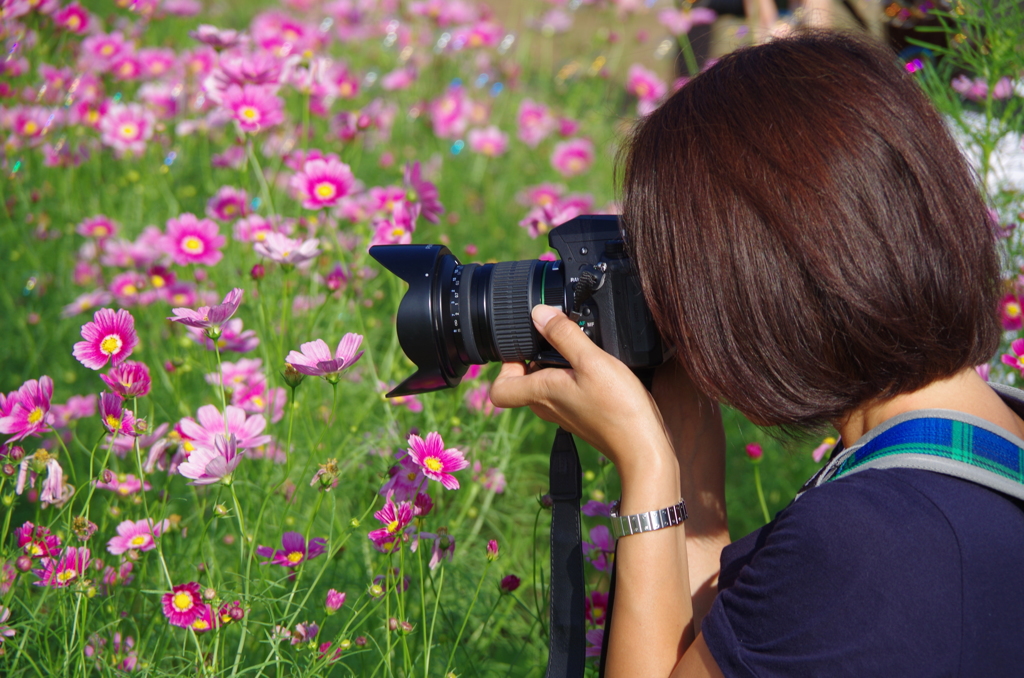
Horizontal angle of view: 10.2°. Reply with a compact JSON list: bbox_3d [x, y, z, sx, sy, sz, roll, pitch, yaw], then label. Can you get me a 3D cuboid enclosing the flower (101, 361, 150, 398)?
[{"bbox_3d":[-0.277,0.029,4.120,0.035,0.024,0.033,-6,21,0],"label":"flower"}]

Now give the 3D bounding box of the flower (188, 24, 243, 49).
[{"bbox_3d":[-0.309,-0.317,6.000,0.050,0.019,0.050,0,10,0],"label":"flower"}]

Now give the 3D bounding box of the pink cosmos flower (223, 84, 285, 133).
[{"bbox_3d":[-0.216,-0.193,4.800,0.052,0.050,0.020,-1,-36,-8],"label":"pink cosmos flower"}]

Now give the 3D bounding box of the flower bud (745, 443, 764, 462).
[{"bbox_3d":[0.182,0.085,4.300,0.013,0.015,0.013,0,6,0],"label":"flower bud"}]

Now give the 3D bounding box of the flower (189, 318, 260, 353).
[{"bbox_3d":[-0.218,-0.003,4.350,0.055,0.018,0.052,-3,34,-14],"label":"flower"}]

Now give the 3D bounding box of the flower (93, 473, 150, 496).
[{"bbox_3d":[-0.274,0.103,4.020,0.040,0.016,0.038,0,22,0],"label":"flower"}]

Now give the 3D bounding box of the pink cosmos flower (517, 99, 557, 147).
[{"bbox_3d":[0.027,-0.238,6.300,0.041,0.048,0.018,3,-11,15],"label":"pink cosmos flower"}]

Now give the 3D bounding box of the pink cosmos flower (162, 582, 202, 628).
[{"bbox_3d":[-0.212,0.172,3.700,0.028,0.030,0.012,-1,-14,-3],"label":"pink cosmos flower"}]

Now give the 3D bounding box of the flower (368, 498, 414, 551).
[{"bbox_3d":[-0.084,0.129,4.000,0.034,0.037,0.018,6,-20,35],"label":"flower"}]

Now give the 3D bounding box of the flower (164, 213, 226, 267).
[{"bbox_3d":[-0.257,-0.081,4.650,0.050,0.047,0.018,0,-22,-3],"label":"flower"}]

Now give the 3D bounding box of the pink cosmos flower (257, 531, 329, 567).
[{"bbox_3d":[-0.159,0.151,4.120,0.049,0.018,0.044,0,28,0],"label":"pink cosmos flower"}]

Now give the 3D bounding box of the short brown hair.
[{"bbox_3d":[0.194,-0.072,3.720,0.235,0.255,0.195,-8,5,10],"label":"short brown hair"}]

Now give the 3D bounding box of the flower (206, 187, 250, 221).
[{"bbox_3d":[-0.212,-0.101,4.280,0.036,0.034,0.017,-2,-25,-8],"label":"flower"}]

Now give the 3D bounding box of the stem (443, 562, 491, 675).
[{"bbox_3d":[-0.032,0.197,4.050,0.004,0.086,0.004,23,7,0],"label":"stem"}]

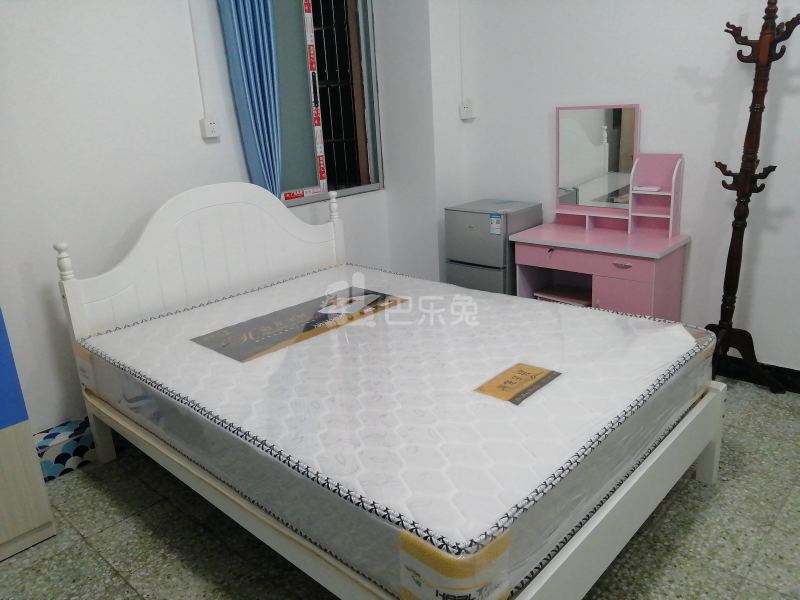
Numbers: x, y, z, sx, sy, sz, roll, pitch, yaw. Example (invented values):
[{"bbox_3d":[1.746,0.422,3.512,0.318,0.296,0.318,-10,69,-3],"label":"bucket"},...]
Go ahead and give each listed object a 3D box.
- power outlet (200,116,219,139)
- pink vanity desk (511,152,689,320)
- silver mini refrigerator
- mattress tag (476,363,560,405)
[{"bbox_3d":[-0.880,-0.798,2.789,0.037,0.085,0.085,13,24,42],"label":"power outlet"},{"bbox_3d":[1.026,-0.190,3.199,0.817,1.124,0.396,13,24,42],"label":"pink vanity desk"},{"bbox_3d":[0.573,-0.151,3.653,0.426,0.834,0.416,13,24,42],"label":"silver mini refrigerator"},{"bbox_3d":[0.368,0.253,1.852,0.149,0.004,0.257,13,24,42],"label":"mattress tag"}]

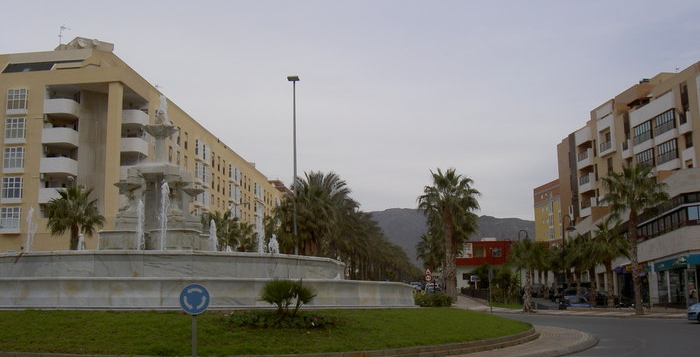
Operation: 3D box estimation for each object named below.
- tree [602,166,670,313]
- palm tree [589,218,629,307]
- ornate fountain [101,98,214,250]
[{"bbox_3d":[16.621,3.432,46.078,3.850,8.890,3.850,0,-10,0],"label":"tree"},{"bbox_3d":[18.612,6.053,56.786,2.790,6.380,2.790,0,-10,0],"label":"palm tree"},{"bbox_3d":[-7.182,0.073,29.123,4.100,6.260,4.100,0,-10,0],"label":"ornate fountain"}]

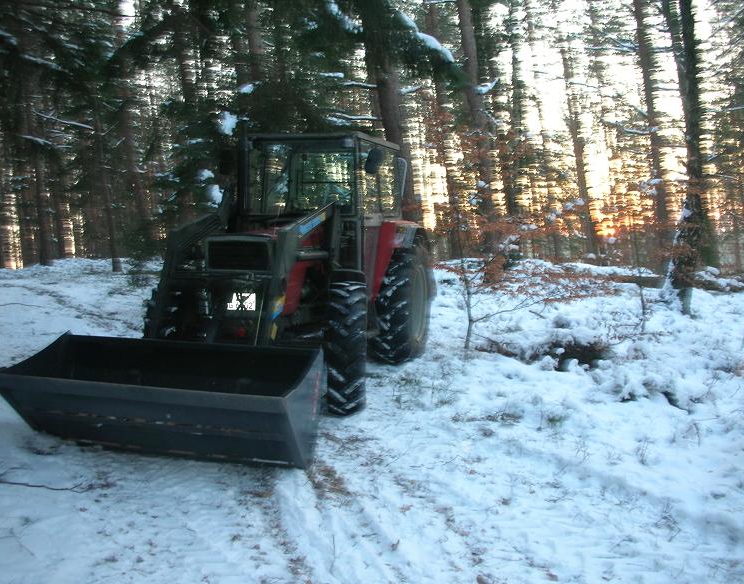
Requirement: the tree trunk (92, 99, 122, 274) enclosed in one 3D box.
[{"bbox_3d":[-6.386,-2.499,19.000,0.200,4.100,0.200,-7,3,-18],"label":"tree trunk"}]

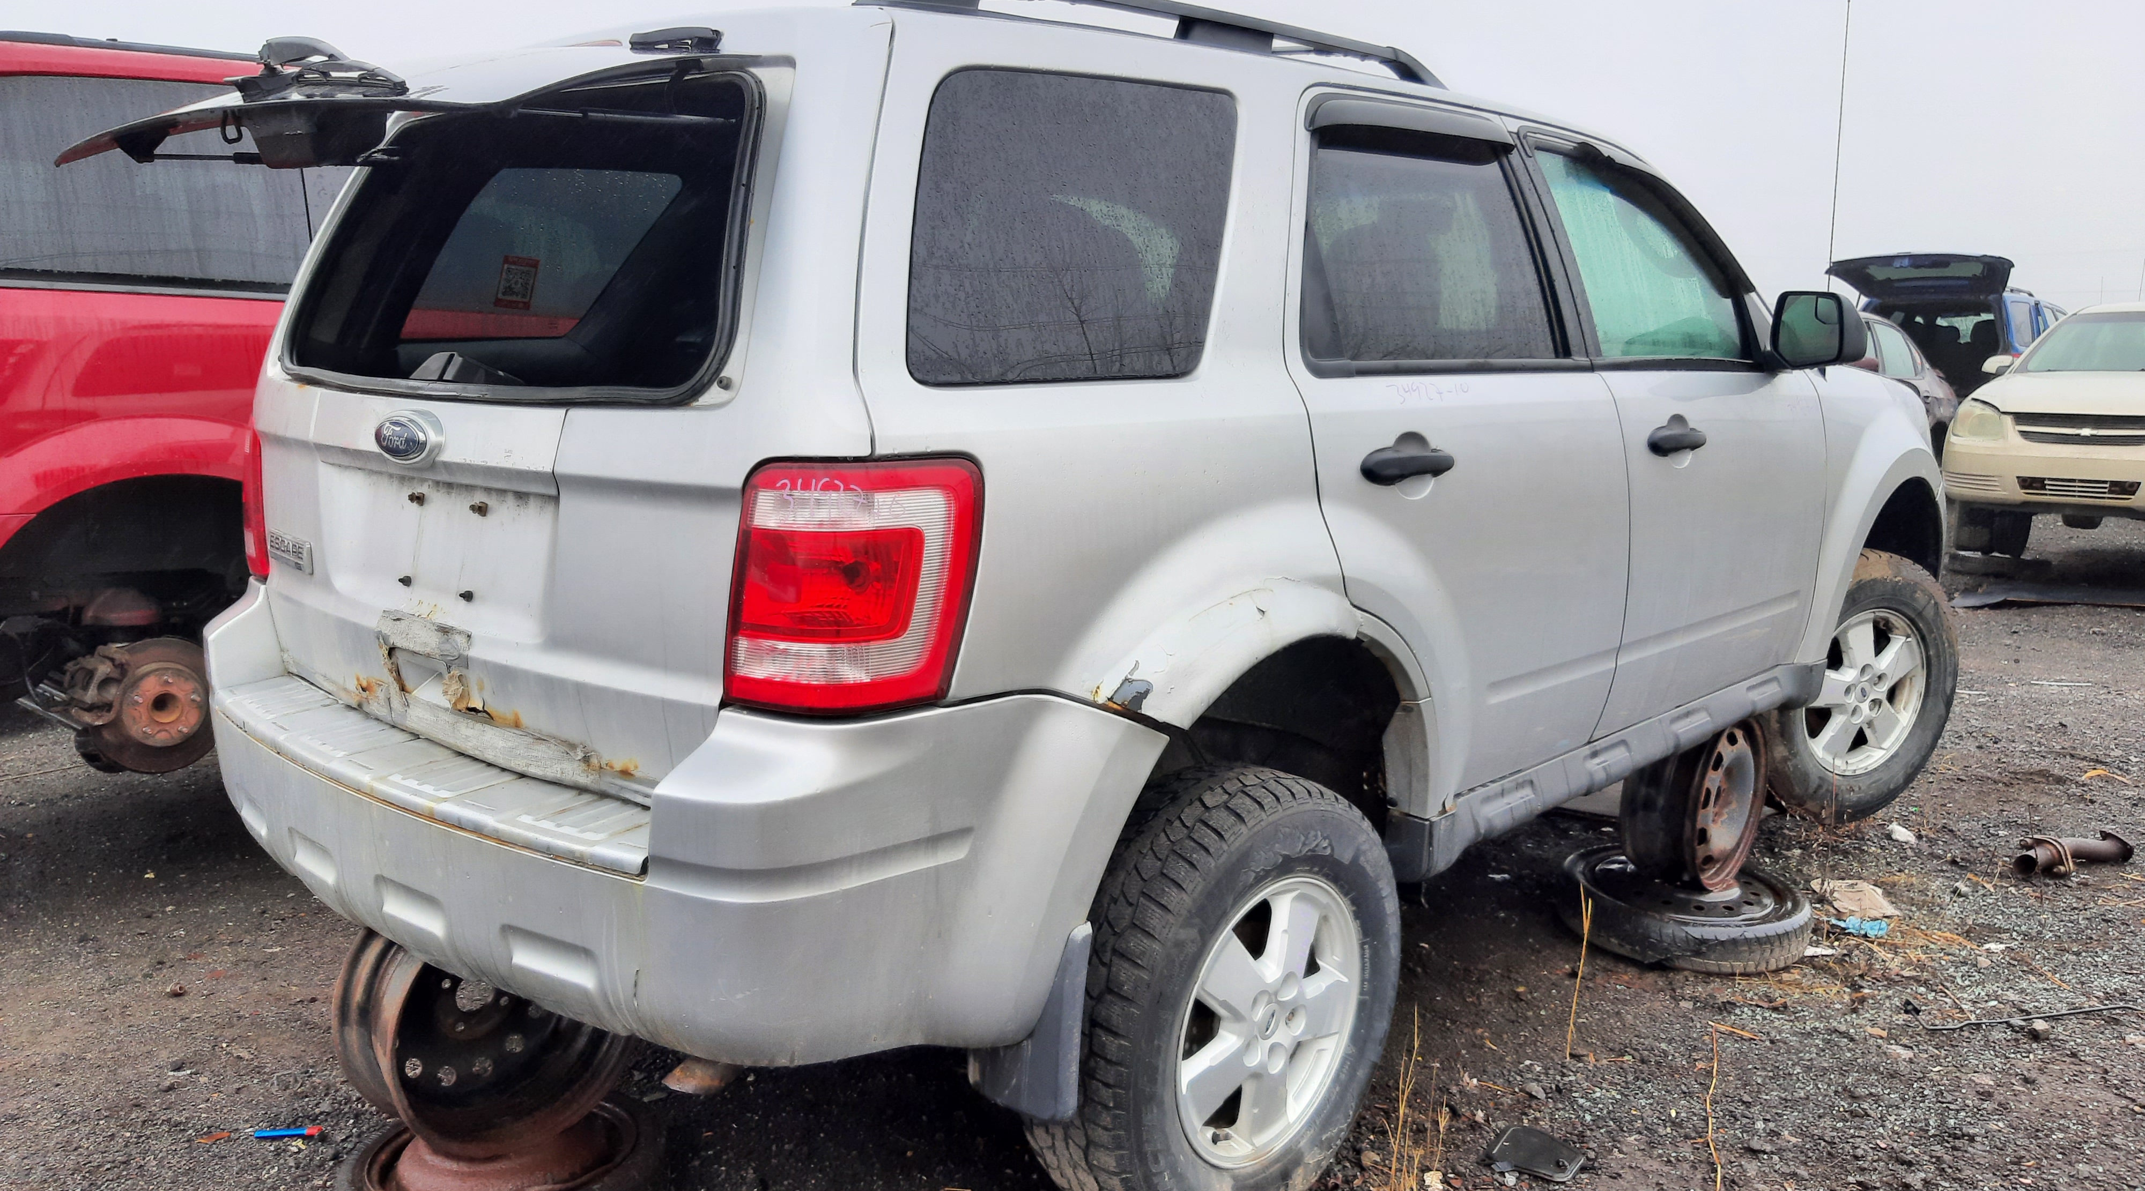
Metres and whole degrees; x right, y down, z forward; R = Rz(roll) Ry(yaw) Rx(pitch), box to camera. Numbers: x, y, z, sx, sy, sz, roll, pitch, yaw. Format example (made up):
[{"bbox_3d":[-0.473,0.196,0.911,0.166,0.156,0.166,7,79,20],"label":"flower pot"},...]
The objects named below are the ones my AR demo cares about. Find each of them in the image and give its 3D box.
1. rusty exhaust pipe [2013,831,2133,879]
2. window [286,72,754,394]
[{"bbox_3d":[2.732,0.693,4.423,0.390,0.105,0.120,-3,10,-21],"label":"rusty exhaust pipe"},{"bbox_3d":[-0.812,-0.505,2.299,1.280,0.437,0.070,9,-11,43],"label":"window"}]

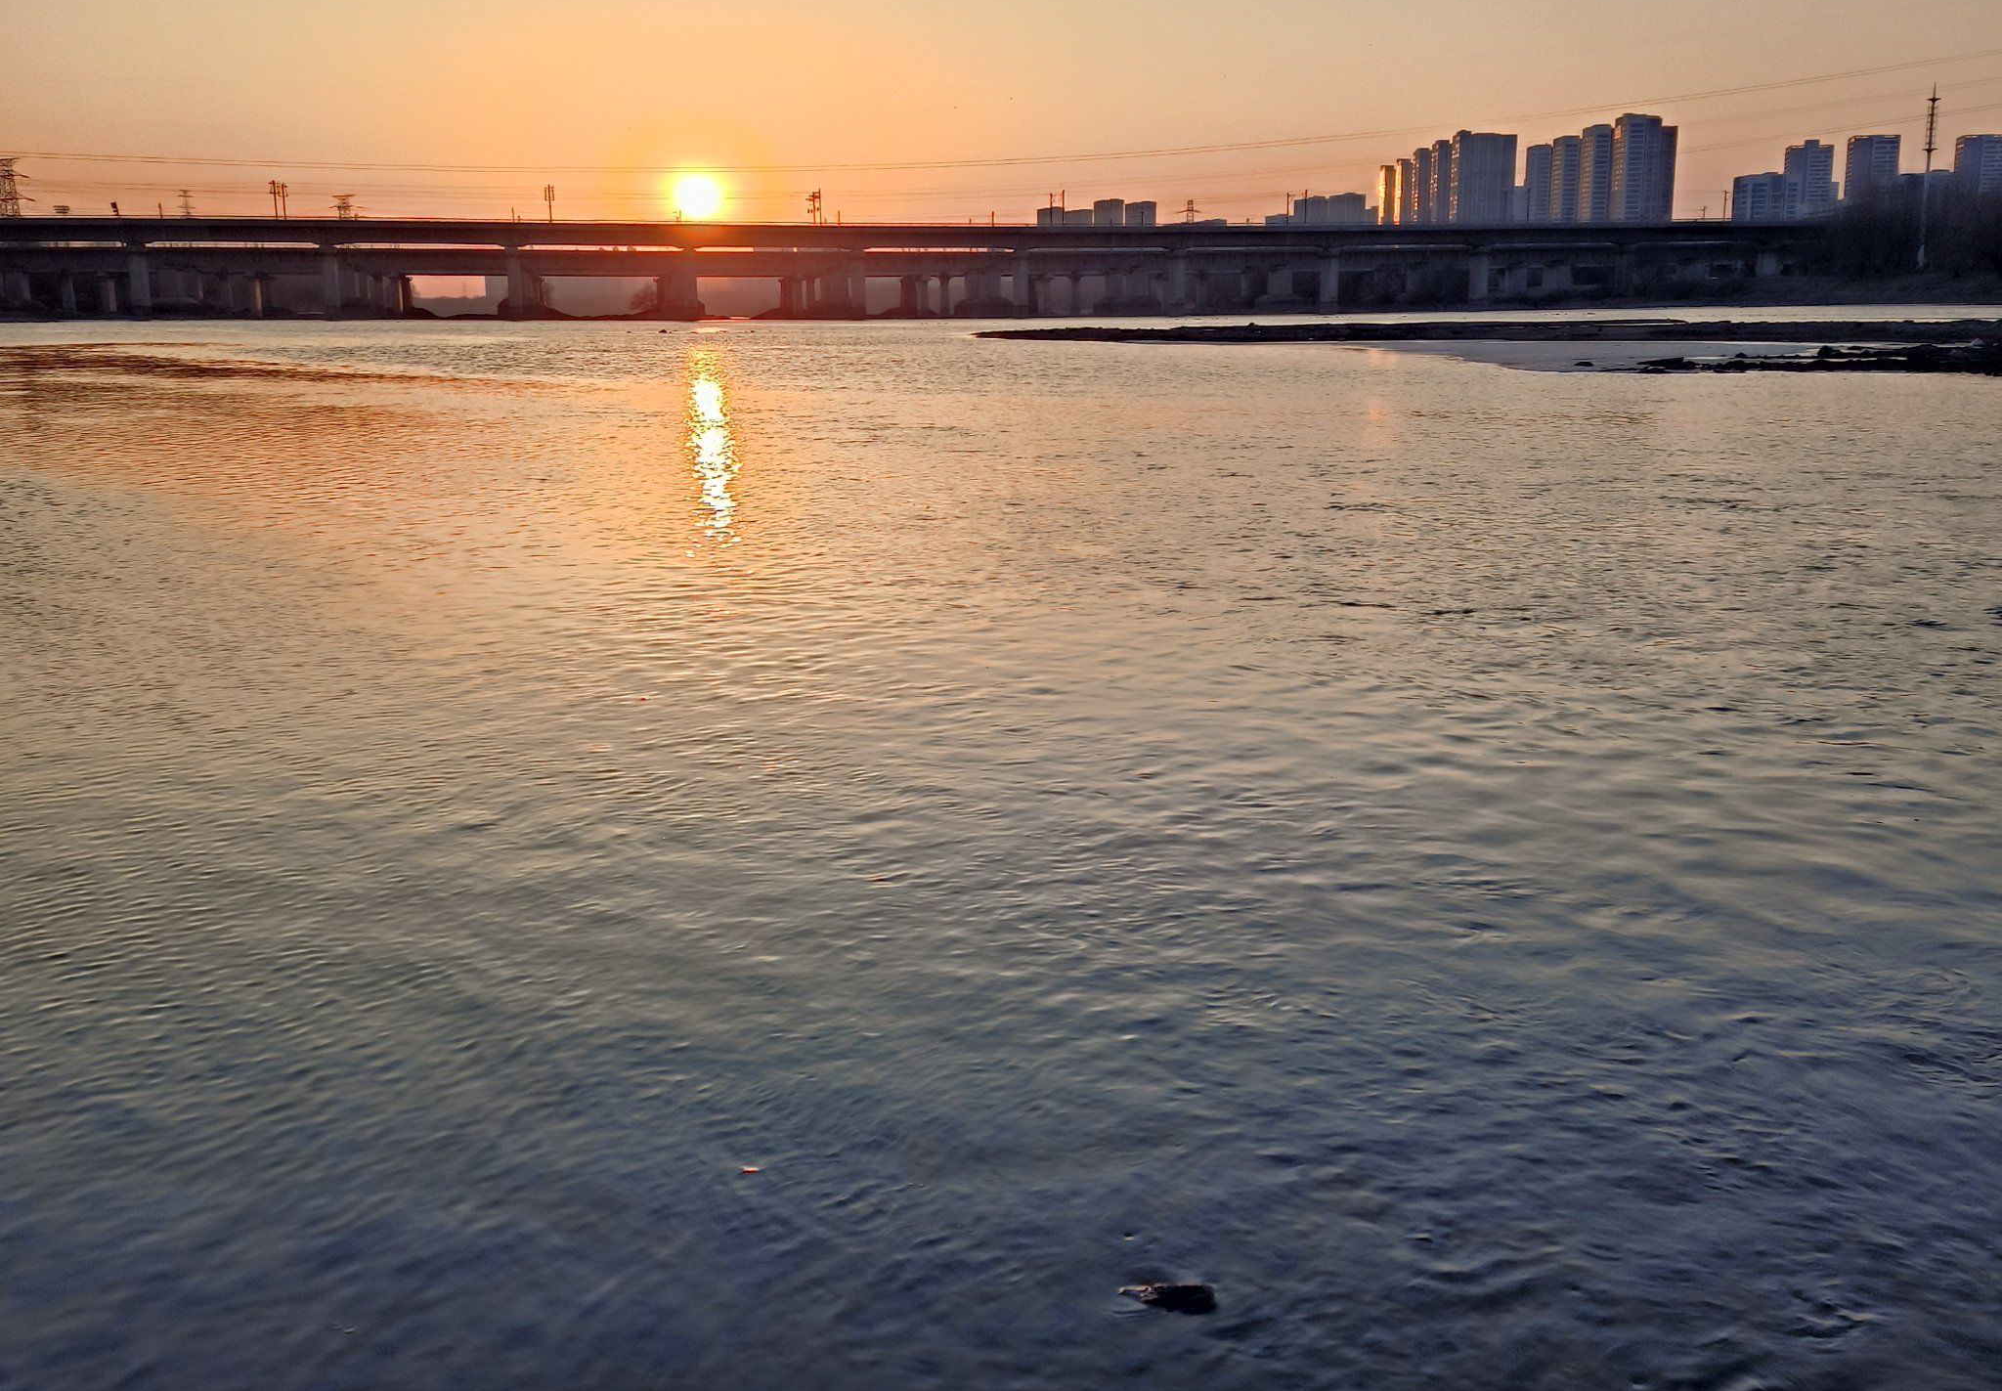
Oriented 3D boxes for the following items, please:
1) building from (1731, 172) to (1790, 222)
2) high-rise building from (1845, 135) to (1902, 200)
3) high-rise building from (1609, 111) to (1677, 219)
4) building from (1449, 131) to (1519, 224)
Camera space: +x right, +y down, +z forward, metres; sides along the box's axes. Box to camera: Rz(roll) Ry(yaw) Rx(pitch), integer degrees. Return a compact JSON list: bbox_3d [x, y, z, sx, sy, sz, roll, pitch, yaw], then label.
[{"bbox_3d":[411.200,-249.900,1046.800,23.600,65.600,18.000,0,11,0],"label":"building"},{"bbox_3d":[564.800,-311.100,1254.900,31.000,103.000,18.000,2,12,11],"label":"high-rise building"},{"bbox_3d":[360.600,-274.100,1081.700,27.900,99.200,20.000,0,11,0],"label":"high-rise building"},{"bbox_3d":[303.400,-302.300,1215.200,37.700,101.400,20.000,0,11,0],"label":"building"}]

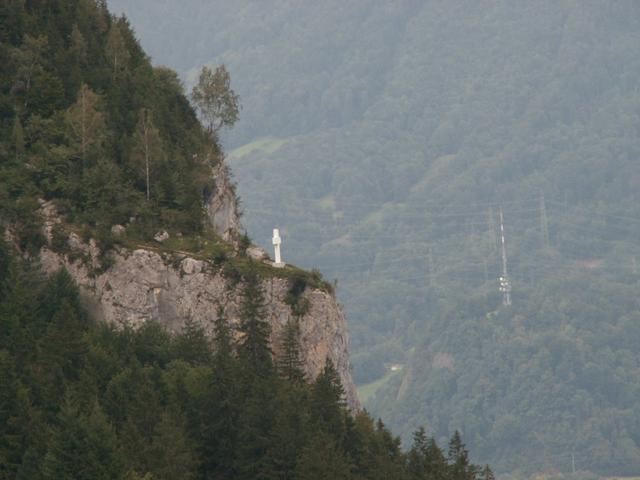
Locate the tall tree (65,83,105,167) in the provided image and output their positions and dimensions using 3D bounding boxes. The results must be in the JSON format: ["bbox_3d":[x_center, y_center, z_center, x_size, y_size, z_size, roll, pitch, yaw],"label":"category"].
[{"bbox_3d":[-34.904,-16.674,770.000,5.780,13.340,5.780,-4,-3,0],"label":"tall tree"}]

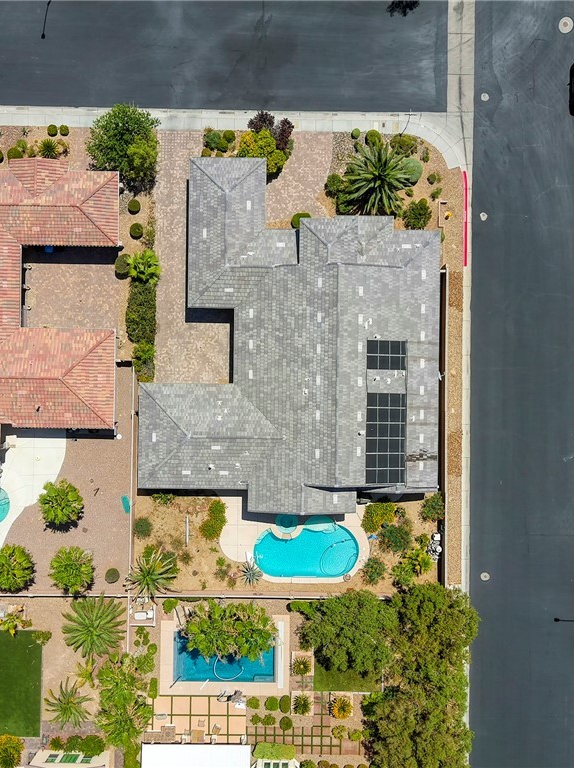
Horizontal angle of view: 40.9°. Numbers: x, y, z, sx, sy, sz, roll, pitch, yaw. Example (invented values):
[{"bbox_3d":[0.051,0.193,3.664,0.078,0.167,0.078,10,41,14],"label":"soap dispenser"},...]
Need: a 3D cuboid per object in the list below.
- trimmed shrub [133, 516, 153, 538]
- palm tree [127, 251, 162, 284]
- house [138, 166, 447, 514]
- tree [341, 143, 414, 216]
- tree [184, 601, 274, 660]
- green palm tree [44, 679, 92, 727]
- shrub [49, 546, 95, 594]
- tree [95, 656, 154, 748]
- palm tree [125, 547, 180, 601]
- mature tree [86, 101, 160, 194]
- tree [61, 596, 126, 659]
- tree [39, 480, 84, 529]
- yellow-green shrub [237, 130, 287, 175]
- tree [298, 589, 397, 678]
[{"bbox_3d":[-12.773,12.841,68.529,1.740,1.300,1.880,0,91,0],"label":"trimmed shrub"},{"bbox_3d":[-12.414,-10.178,67.476,2.900,2.600,2.940,0,91,0],"label":"palm tree"},{"bbox_3d":[0.240,-4.130,66.350,26.000,6.300,30.700,0,90,0],"label":"house"},{"bbox_3d":[7.820,-17.630,66.660,6.250,3.680,6.220,0,90,0],"label":"tree"},{"bbox_3d":[-4.740,20.360,65.280,7.580,6.440,5.030,0,90,0],"label":"tree"},{"bbox_3d":[-19.450,28.330,68.400,4.200,2.200,4.200,0,90,0],"label":"green palm tree"},{"bbox_3d":[-18.496,16.090,67.009,3.790,4.400,4.110,0,91,0],"label":"shrub"},{"bbox_3d":[-14.090,27.540,67.000,4.800,5.000,7.000,0,90,0],"label":"tree"},{"bbox_3d":[-11.800,16.700,67.600,4.700,3.300,4.700,0,90,0],"label":"palm tree"},{"bbox_3d":[-13.971,-20.374,65.940,6.250,5.300,6.340,0,91,0],"label":"mature tree"},{"bbox_3d":[-16.863,21.153,67.556,5.530,3.500,5.790,0,91,0],"label":"tree"},{"bbox_3d":[-19.500,10.250,67.400,3.800,4.200,4.000,0,90,0],"label":"tree"},{"bbox_3d":[-2.300,-20.900,69.400,4.500,2.300,3.900,0,90,0],"label":"yellow-green shrub"},{"bbox_3d":[5.109,21.223,66.157,8.400,6.500,7.560,0,91,0],"label":"tree"}]

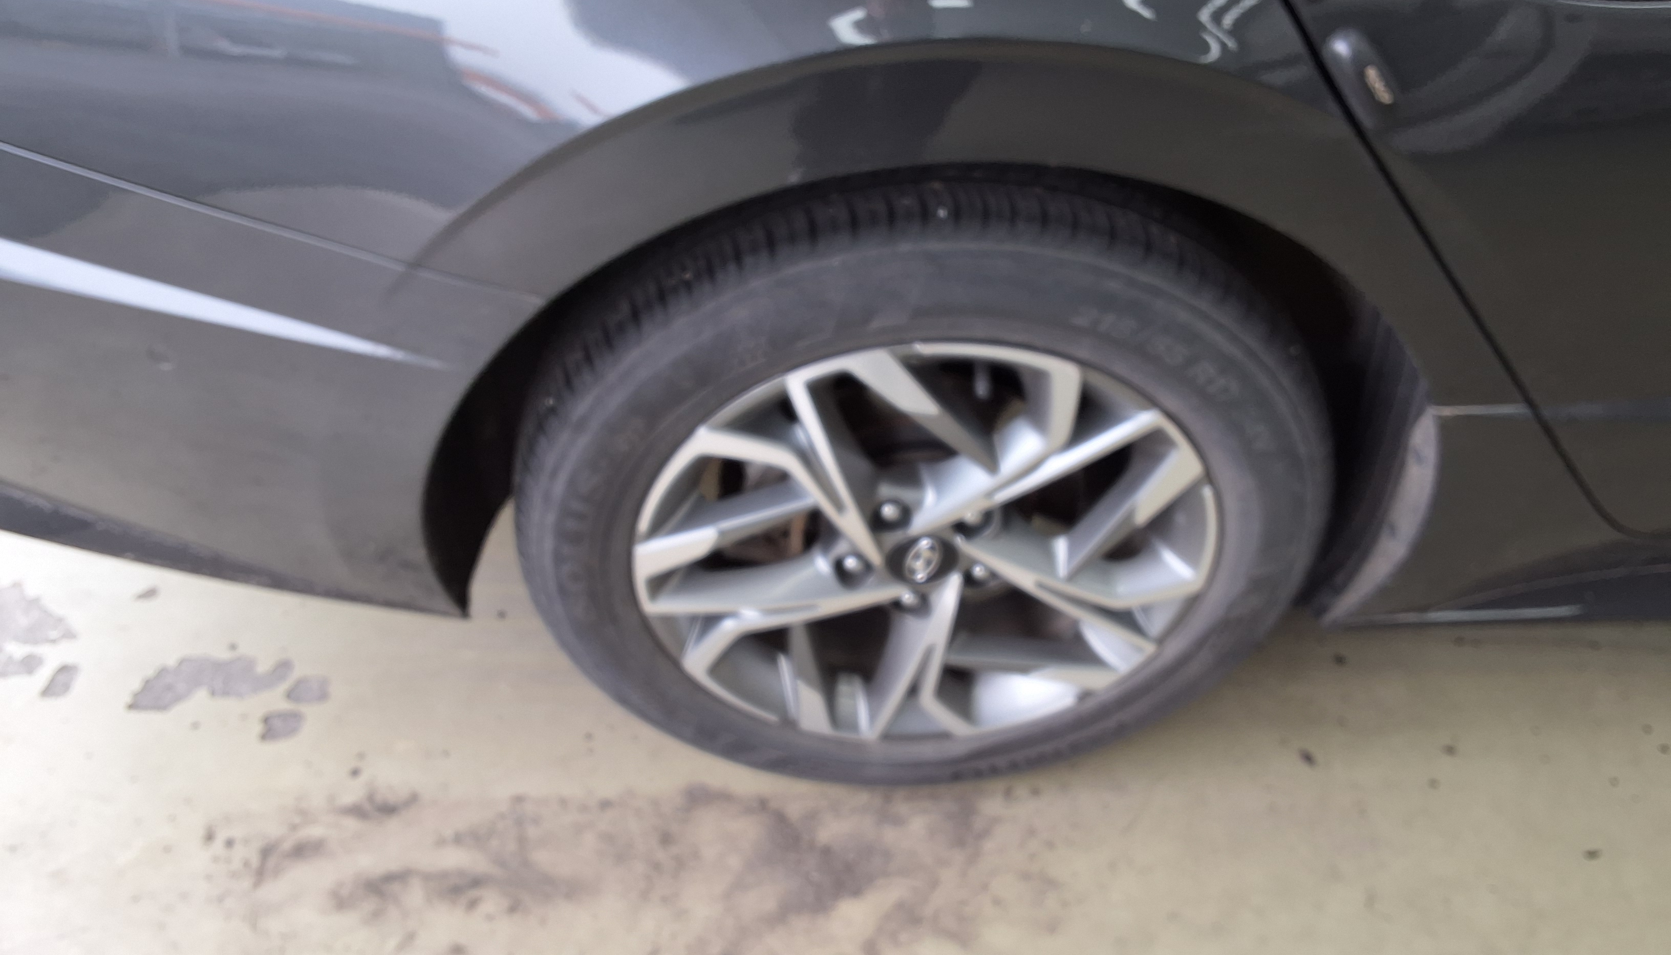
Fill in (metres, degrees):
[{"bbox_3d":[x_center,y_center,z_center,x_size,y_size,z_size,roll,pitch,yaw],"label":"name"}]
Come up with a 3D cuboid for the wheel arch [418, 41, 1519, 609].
[{"bbox_3d":[0.091,-0.094,0.995,0.810,0.530,0.170,0,43,-2],"label":"wheel arch"}]

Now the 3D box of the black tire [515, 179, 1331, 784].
[{"bbox_3d":[0.070,0.007,1.158,0.665,0.657,0.222,0,43,-2],"label":"black tire"}]

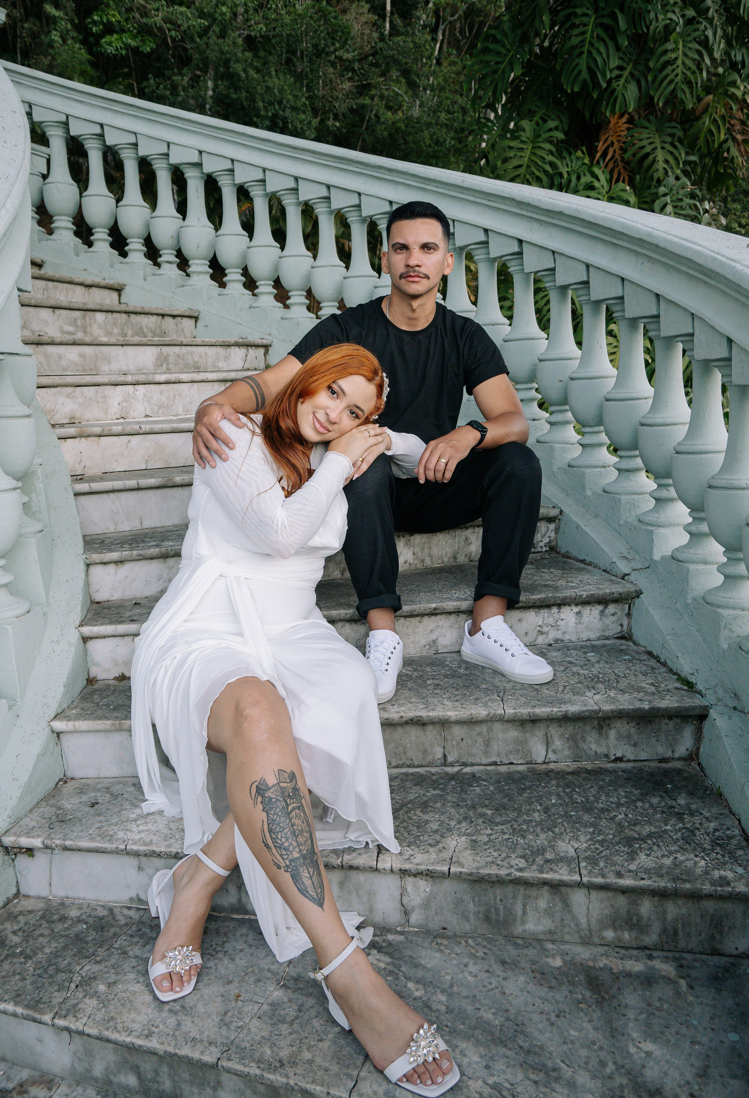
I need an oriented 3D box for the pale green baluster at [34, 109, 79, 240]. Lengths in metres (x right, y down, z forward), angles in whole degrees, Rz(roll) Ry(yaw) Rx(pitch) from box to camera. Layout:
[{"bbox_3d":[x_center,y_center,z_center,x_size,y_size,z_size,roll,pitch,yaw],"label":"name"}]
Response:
[{"bbox_3d":[-1.563,-1.851,3.726,0.171,0.641,0.171,-2,12,-1],"label":"pale green baluster"}]

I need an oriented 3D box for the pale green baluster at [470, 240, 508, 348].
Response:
[{"bbox_3d":[0.448,-0.904,2.940,0.171,0.613,0.171,-11,15,-34],"label":"pale green baluster"}]

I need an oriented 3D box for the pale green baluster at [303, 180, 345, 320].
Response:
[{"bbox_3d":[-0.215,-1.346,3.473,0.171,0.641,0.171,-2,12,0],"label":"pale green baluster"}]

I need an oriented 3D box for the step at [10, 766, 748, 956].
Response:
[{"bbox_3d":[0.018,0.645,1.698,1.585,0.164,0.465,0,12,10],"label":"step"}]

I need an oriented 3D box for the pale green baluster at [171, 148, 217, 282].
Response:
[{"bbox_3d":[-0.875,-1.629,3.699,0.171,0.641,0.171,2,13,16],"label":"pale green baluster"}]

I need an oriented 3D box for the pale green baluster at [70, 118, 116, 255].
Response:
[{"bbox_3d":[-1.521,-1.981,4.103,0.177,0.693,0.177,0,12,10],"label":"pale green baluster"}]

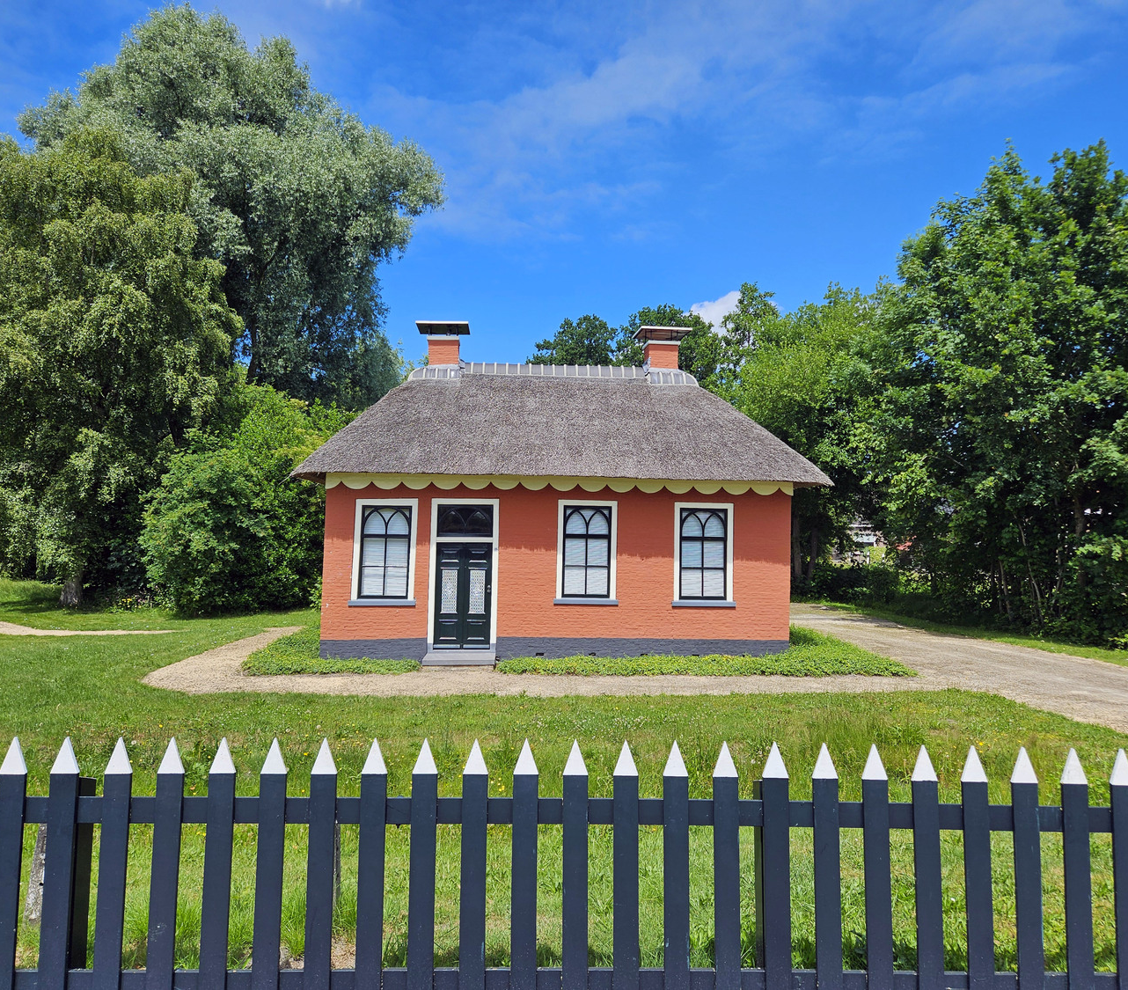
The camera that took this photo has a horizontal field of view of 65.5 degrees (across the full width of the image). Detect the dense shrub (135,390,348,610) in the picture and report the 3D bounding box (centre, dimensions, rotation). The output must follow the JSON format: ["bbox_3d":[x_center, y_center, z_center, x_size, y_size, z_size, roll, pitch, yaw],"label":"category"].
[{"bbox_3d":[-10.341,0.131,28.373,6.900,7.470,5.600,1,-5,0],"label":"dense shrub"}]

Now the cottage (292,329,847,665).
[{"bbox_3d":[-0.147,-0.201,18.074,9.590,6.750,5.300,1,-5,-5],"label":"cottage"}]

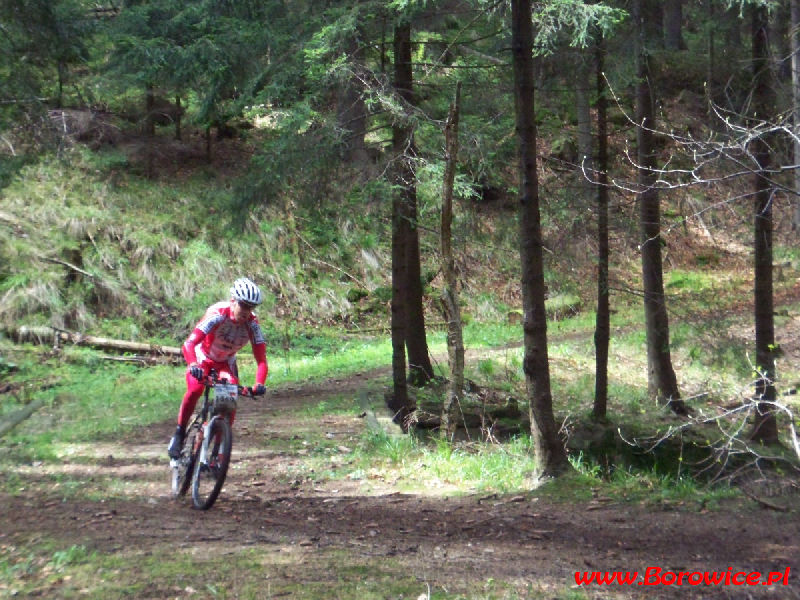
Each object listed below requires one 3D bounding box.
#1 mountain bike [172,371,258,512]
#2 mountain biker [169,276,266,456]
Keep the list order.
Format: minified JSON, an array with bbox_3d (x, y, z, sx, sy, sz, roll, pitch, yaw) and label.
[{"bbox_3d":[-1.471,1.028,16.300,0.610,1.000,1.740,12,-3,-15],"label":"mountain bike"},{"bbox_3d":[-1.381,0.504,16.350,0.620,1.360,0.900,8,-2,-16],"label":"mountain biker"}]

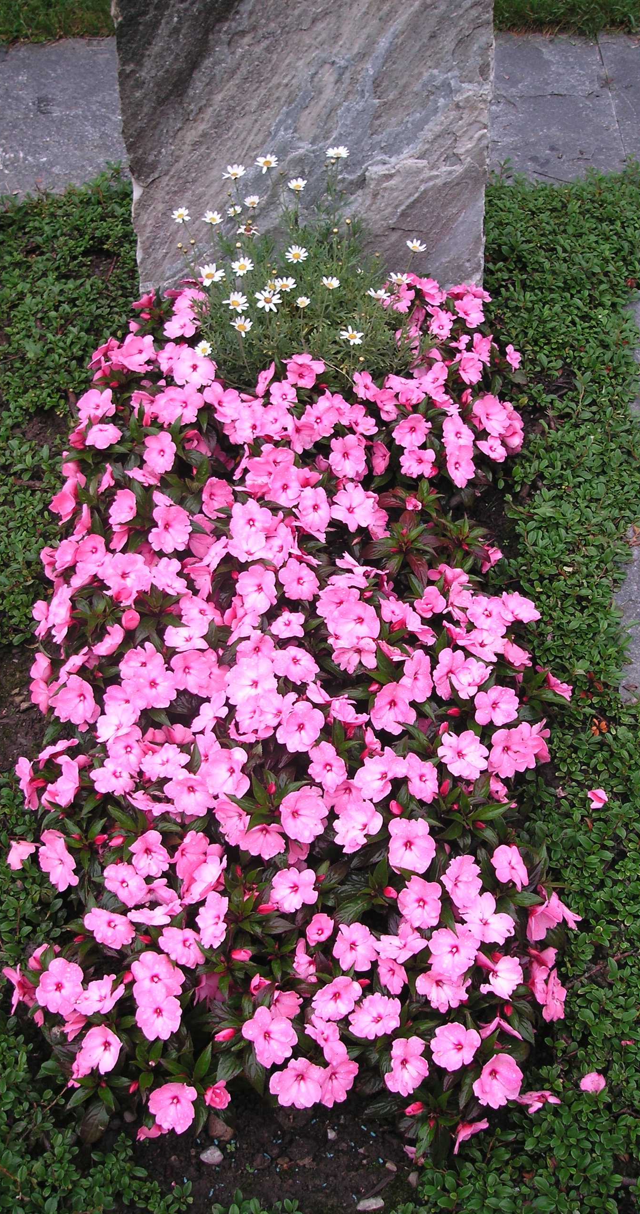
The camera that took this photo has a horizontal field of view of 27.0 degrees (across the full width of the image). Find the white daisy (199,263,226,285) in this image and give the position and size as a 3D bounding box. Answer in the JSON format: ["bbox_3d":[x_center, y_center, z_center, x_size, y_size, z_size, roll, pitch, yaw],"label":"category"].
[{"bbox_3d":[-0.164,-0.506,2.030,0.039,0.013,0.039,1,62,-1],"label":"white daisy"}]

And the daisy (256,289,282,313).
[{"bbox_3d":[-0.077,-0.460,2.000,0.040,0.013,0.040,0,64,0],"label":"daisy"}]

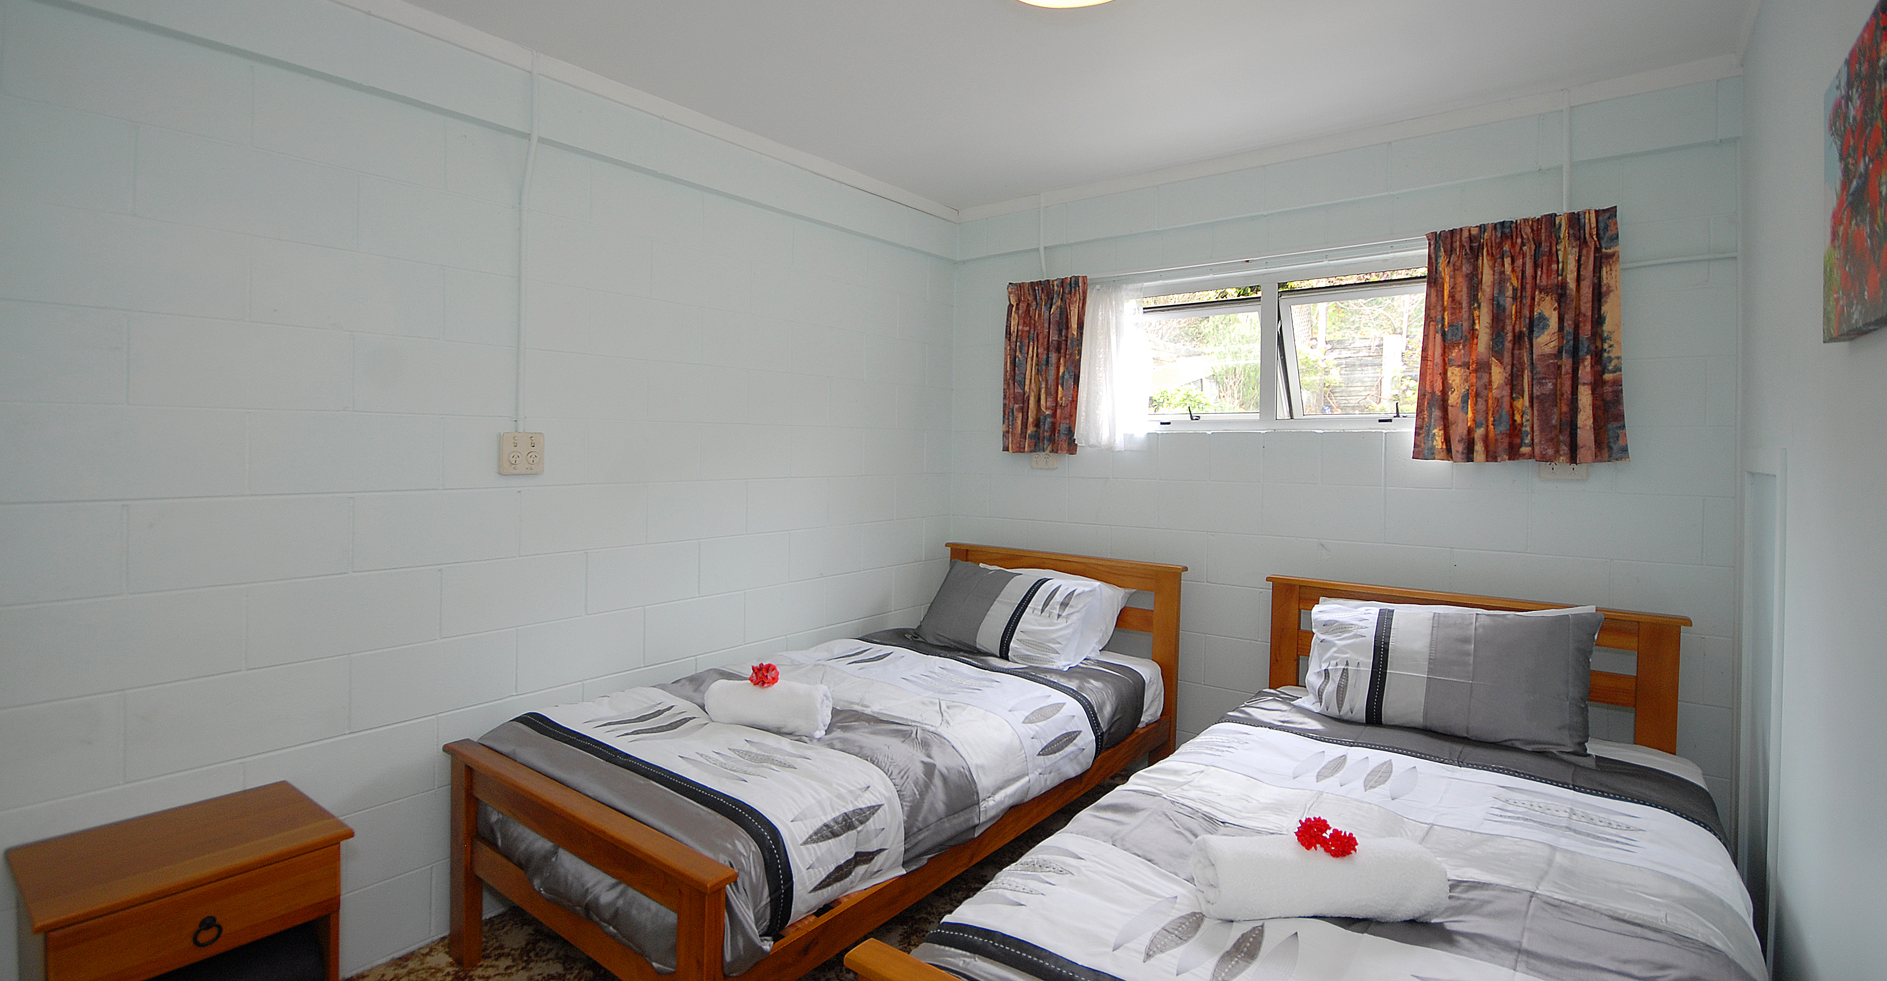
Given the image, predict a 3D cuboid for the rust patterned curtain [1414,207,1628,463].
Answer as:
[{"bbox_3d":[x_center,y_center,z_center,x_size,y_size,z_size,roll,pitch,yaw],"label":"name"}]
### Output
[{"bbox_3d":[1.720,-0.442,2.367,0.500,0.705,0.120,2,2,39],"label":"rust patterned curtain"}]

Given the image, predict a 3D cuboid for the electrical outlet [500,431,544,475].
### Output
[{"bbox_3d":[-1.210,-0.105,2.272,0.035,0.115,0.118,2,2,39],"label":"electrical outlet"}]

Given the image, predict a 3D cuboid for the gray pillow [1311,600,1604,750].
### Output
[{"bbox_3d":[1.483,0.522,2.333,0.690,0.410,0.160,2,-32,35],"label":"gray pillow"}]

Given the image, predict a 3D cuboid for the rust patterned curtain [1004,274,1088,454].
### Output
[{"bbox_3d":[0.426,-0.532,3.419,0.375,0.735,0.110,2,2,39],"label":"rust patterned curtain"}]

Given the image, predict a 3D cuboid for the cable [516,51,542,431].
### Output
[{"bbox_3d":[-1.187,-0.702,2.261,0.035,1.060,0.055,2,2,39],"label":"cable"}]

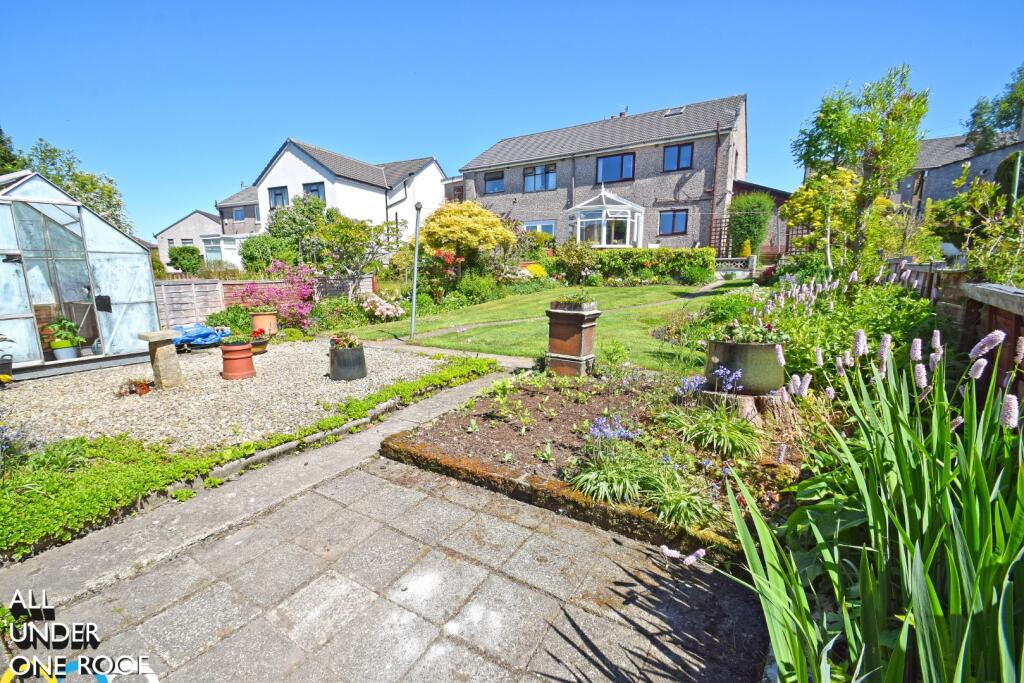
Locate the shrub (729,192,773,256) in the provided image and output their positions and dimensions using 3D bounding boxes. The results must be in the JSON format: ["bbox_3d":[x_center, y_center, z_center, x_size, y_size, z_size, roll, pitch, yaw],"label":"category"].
[{"bbox_3d":[8.632,-4.113,15.313,1.420,2.228,1.400,5,11,28],"label":"shrub"}]

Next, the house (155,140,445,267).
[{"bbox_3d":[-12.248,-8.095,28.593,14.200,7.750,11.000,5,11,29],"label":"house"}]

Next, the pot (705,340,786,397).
[{"bbox_3d":[1.820,0.167,3.340,0.540,0.370,0.540,0,9,0],"label":"pot"}]

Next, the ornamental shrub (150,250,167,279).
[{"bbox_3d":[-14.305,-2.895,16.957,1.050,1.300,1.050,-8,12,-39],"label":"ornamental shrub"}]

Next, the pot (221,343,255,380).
[{"bbox_3d":[-3.170,0.226,4.950,0.310,0.385,0.310,0,9,0],"label":"pot"}]

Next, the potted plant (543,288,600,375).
[{"bbox_3d":[0.621,-0.016,4.411,0.430,0.720,0.430,5,11,32],"label":"potted plant"}]

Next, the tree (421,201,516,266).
[{"bbox_3d":[-1.363,-3.182,13.263,3.000,2.100,2.800,0,9,0],"label":"tree"}]

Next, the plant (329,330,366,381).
[{"bbox_3d":[-1.819,0.160,4.740,0.330,0.470,0.330,-7,12,-35],"label":"plant"}]

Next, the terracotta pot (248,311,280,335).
[{"bbox_3d":[-4.880,-0.355,8.390,0.475,0.450,0.475,0,9,0],"label":"terracotta pot"}]

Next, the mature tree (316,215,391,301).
[{"bbox_3d":[-3.629,-1.846,9.935,1.650,1.968,1.500,-3,10,-20],"label":"mature tree"}]

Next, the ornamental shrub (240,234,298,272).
[{"bbox_3d":[-9.015,-3.232,15.877,2.050,1.459,1.900,-5,11,-29],"label":"ornamental shrub"}]

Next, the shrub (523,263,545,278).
[{"bbox_3d":[0.929,-2.695,16.482,0.920,0.620,0.850,0,9,0],"label":"shrub"}]

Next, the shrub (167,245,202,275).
[{"bbox_3d":[-14.415,-3.569,18.863,1.250,1.450,1.200,0,9,0],"label":"shrub"}]

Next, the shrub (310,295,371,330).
[{"bbox_3d":[-3.530,-0.585,8.931,1.150,0.680,1.000,5,11,29],"label":"shrub"}]

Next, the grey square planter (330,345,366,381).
[{"bbox_3d":[-1.820,0.224,4.751,0.330,0.342,0.330,-7,12,-35],"label":"grey square planter"}]

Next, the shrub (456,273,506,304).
[{"bbox_3d":[-0.818,-1.383,11.042,1.200,0.694,1.050,0,10,-4],"label":"shrub"}]

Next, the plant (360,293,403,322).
[{"bbox_3d":[-2.629,-0.700,8.556,0.930,0.522,0.800,-3,10,-17],"label":"plant"}]

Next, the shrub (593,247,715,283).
[{"bbox_3d":[4.460,-2.404,13.539,3.550,1.100,0.900,5,11,29],"label":"shrub"}]

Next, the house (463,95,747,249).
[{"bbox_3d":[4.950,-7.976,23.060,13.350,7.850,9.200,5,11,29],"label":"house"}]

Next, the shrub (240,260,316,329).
[{"bbox_3d":[-4.656,-0.939,8.596,1.380,1.244,1.100,-5,11,-28],"label":"shrub"}]

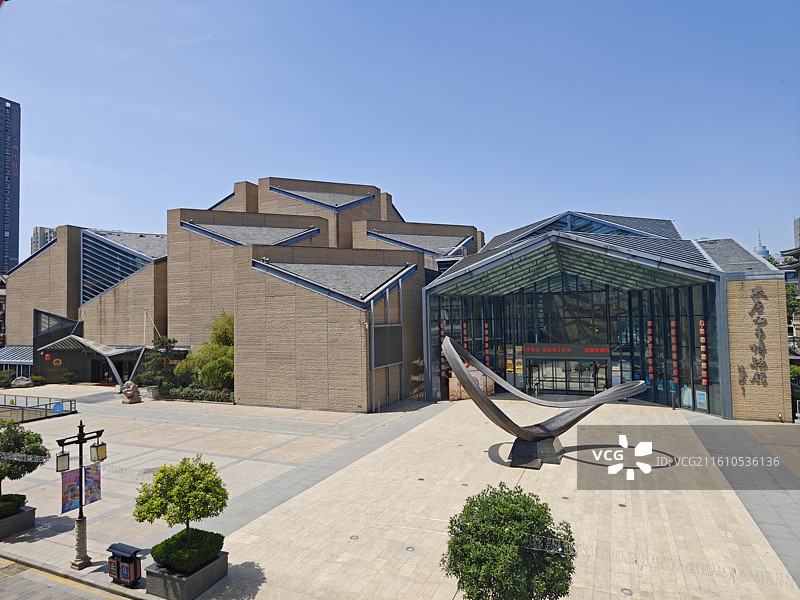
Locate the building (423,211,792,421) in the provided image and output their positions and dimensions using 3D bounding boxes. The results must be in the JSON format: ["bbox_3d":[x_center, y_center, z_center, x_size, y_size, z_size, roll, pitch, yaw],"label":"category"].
[{"bbox_3d":[17.199,-0.141,47.837,24.100,16.400,23.000,-2,-2,23],"label":"building"}]

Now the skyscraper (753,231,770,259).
[{"bbox_3d":[544.402,-40.039,797.681,26.000,132.200,26.000,-2,-2,23],"label":"skyscraper"}]

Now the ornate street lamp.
[{"bbox_3d":[-8.902,5.344,14.857,0.480,3.950,1.500,-2,-2,23],"label":"ornate street lamp"}]

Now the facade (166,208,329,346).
[{"bbox_3d":[-15.489,-0.034,56.277,11.800,17.700,11.800,-2,-2,23],"label":"facade"}]

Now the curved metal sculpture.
[{"bbox_3d":[7.043,4.788,26.299,9.590,5.780,4.900,-1,-2,16],"label":"curved metal sculpture"}]

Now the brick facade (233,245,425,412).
[{"bbox_3d":[-5.430,2.088,45.666,11.800,12.500,11.900,-2,-2,23],"label":"brick facade"}]

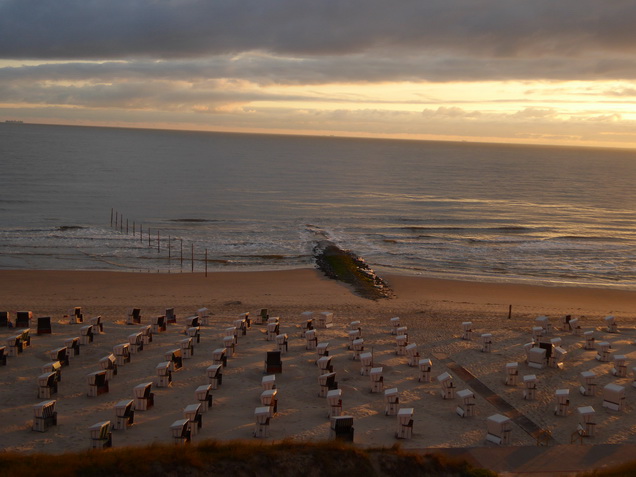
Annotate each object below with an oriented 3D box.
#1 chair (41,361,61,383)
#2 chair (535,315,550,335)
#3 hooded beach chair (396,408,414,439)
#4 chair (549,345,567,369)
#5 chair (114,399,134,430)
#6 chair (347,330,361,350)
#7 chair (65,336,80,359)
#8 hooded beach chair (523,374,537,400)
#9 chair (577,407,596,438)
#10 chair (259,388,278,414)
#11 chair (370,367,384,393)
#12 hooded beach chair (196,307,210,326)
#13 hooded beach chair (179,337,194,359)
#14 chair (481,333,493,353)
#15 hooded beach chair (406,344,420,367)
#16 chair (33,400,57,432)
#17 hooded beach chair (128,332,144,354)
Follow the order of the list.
[{"bbox_3d":[-20.144,10.224,61.123,0.950,1.600,1.200,4,7,11],"label":"chair"},{"bbox_3d":[23.772,9.154,85.682,1.220,1.590,0.930,8,9,38],"label":"chair"},{"bbox_3d":[5.822,12.354,53.813,0.970,1.600,1.200,3,7,6],"label":"hooded beach chair"},{"bbox_3d":[21.433,10.625,71.382,1.120,1.530,1.080,-3,9,-36],"label":"chair"},{"bbox_3d":[-12.768,11.636,53.298,0.970,1.600,1.200,3,7,7],"label":"chair"},{"bbox_3d":[3.497,9.944,79.670,1.000,1.650,1.170,3,7,7],"label":"chair"},{"bbox_3d":[-21.122,9.368,69.394,0.950,1.600,1.200,4,7,9],"label":"chair"},{"bbox_3d":[16.454,11.585,62.759,0.950,1.600,1.200,4,7,9],"label":"hooded beach chair"},{"bbox_3d":[18.479,12.674,55.614,1.000,1.650,1.200,3,7,6],"label":"chair"},{"bbox_3d":[-3.280,11.118,54.762,0.950,1.600,1.200,4,7,10],"label":"chair"},{"bbox_3d":[4.710,11.279,64.217,0.970,1.600,1.200,3,7,5],"label":"chair"},{"bbox_3d":[-12.020,8.249,84.833,1.000,1.550,1.200,-1,8,-22],"label":"hooded beach chair"},{"bbox_3d":[-10.953,9.136,67.777,0.950,1.600,1.200,3,7,5],"label":"hooded beach chair"},{"bbox_3d":[16.101,9.892,76.772,0.950,1.530,1.170,3,7,7],"label":"chair"},{"bbox_3d":[8.296,10.164,70.391,1.100,1.570,1.170,2,7,-4],"label":"hooded beach chair"},{"bbox_3d":[-16.987,11.008,50.253,0.881,1.620,1.210,5,8,19],"label":"chair"},{"bbox_3d":[-15.893,9.150,70.861,0.920,1.570,1.170,4,7,11],"label":"hooded beach chair"}]

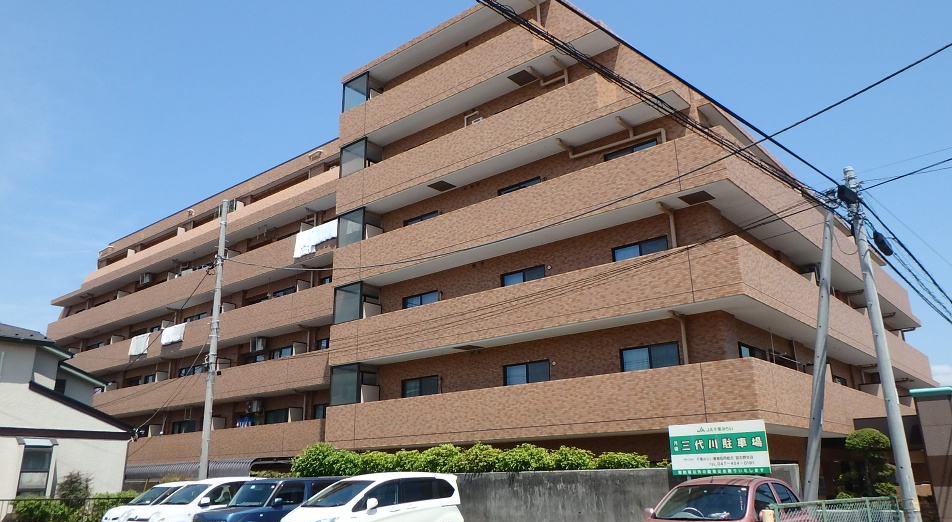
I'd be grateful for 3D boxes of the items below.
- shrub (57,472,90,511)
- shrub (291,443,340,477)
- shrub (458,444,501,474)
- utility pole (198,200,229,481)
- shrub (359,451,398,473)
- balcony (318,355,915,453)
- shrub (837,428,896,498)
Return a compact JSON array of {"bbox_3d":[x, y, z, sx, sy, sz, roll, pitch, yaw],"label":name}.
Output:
[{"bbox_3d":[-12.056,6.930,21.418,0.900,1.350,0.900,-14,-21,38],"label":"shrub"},{"bbox_3d":[-4.695,5.921,20.881,1.400,1.150,1.150,-15,-22,38],"label":"shrub"},{"bbox_3d":[0.110,4.843,16.993,1.050,0.980,0.920,-15,-22,38],"label":"shrub"},{"bbox_3d":[-9.157,3.266,24.966,0.310,11.600,0.310,-14,-21,38],"label":"utility pole"},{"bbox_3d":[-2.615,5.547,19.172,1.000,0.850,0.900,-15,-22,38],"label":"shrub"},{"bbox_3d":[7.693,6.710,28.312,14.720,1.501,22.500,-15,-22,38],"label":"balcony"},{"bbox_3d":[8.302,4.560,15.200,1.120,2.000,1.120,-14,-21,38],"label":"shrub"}]

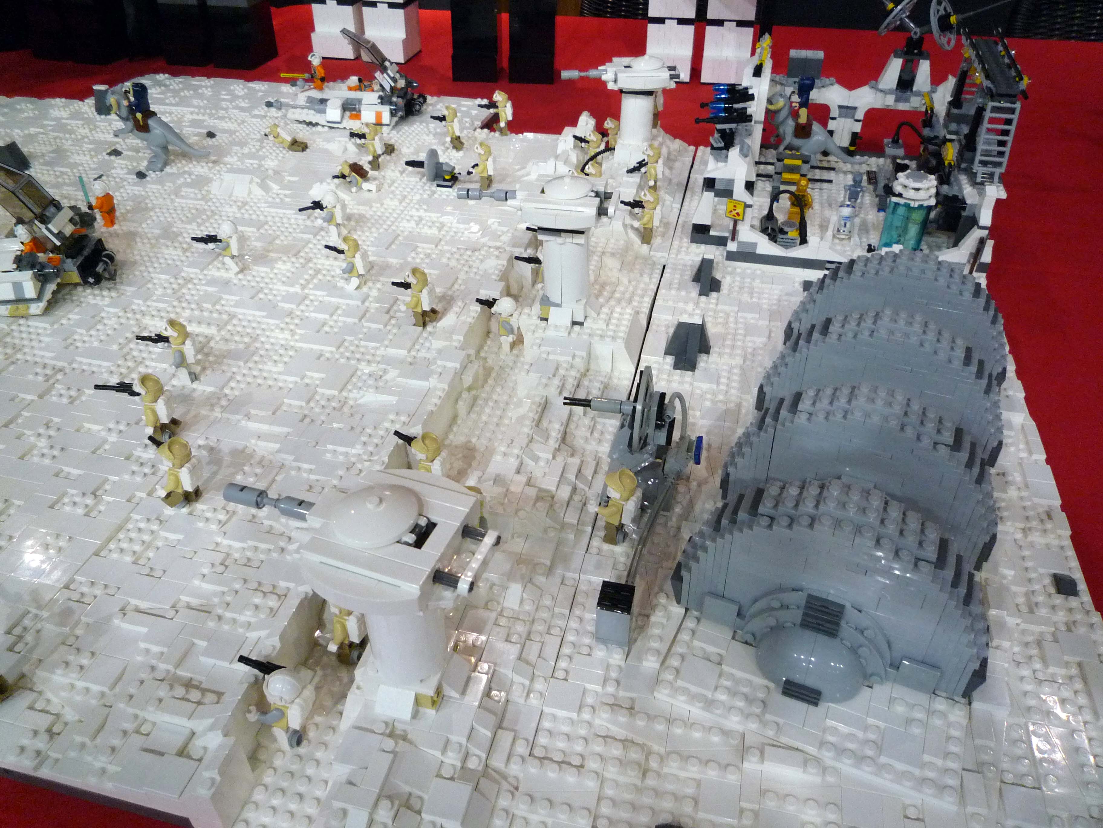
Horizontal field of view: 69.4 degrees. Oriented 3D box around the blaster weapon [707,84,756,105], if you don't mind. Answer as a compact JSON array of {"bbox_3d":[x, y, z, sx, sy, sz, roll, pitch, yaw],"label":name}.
[{"bbox_3d":[0.179,-0.322,0.802,0.050,0.017,0.014,3,36,5],"label":"blaster weapon"}]

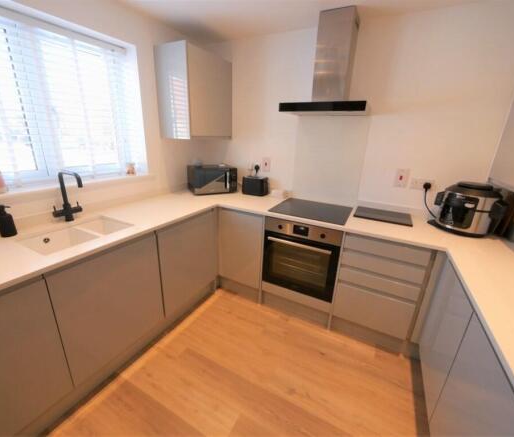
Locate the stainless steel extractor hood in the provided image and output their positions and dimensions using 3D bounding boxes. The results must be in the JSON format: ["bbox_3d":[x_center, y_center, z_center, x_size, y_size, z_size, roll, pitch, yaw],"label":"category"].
[{"bbox_3d":[0.550,-1.115,1.727,0.596,0.658,0.467,12,21,25],"label":"stainless steel extractor hood"}]

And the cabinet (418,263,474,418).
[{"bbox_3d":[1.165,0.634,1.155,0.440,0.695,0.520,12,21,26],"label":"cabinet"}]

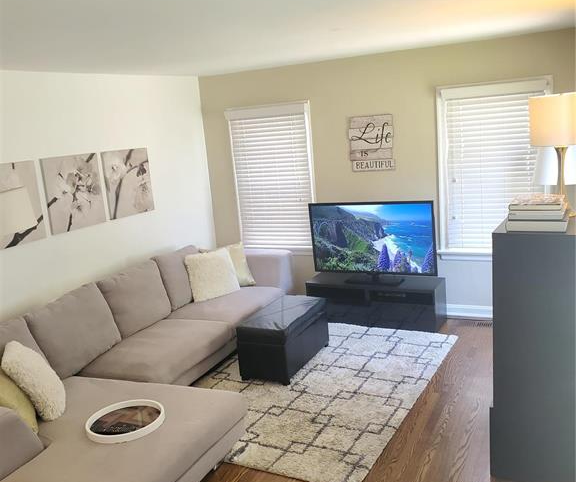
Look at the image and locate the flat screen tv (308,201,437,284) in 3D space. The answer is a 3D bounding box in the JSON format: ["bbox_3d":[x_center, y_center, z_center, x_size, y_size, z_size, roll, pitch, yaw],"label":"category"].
[{"bbox_3d":[0.775,0.015,5.264,1.160,0.740,0.200,1,13,26],"label":"flat screen tv"}]

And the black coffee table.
[{"bbox_3d":[-0.012,0.764,4.586,0.405,0.430,0.760,1,13,26],"label":"black coffee table"}]

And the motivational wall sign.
[{"bbox_3d":[0.768,-0.891,5.264,0.440,0.520,0.025,2,14,29],"label":"motivational wall sign"}]

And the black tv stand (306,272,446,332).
[{"bbox_3d":[0.813,0.553,5.399,1.220,0.375,0.390,1,13,26],"label":"black tv stand"}]

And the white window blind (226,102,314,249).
[{"bbox_3d":[-0.190,-0.624,5.835,0.880,1.430,0.080,2,14,29],"label":"white window blind"}]

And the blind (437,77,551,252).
[{"bbox_3d":[1.691,-0.585,4.784,0.860,1.400,0.080,2,14,29],"label":"blind"}]

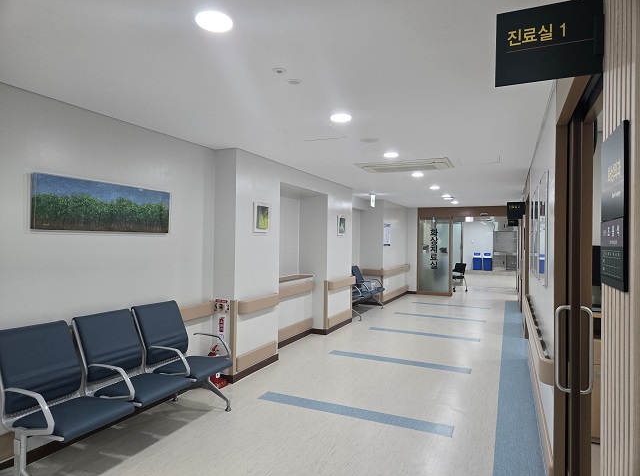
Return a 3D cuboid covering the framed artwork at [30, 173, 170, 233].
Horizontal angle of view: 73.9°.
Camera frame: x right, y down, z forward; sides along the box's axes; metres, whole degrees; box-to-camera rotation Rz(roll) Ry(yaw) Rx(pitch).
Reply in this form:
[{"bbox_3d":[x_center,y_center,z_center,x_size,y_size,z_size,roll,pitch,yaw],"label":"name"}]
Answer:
[{"bbox_3d":[-1.644,-0.236,3.360,0.040,0.375,1.222,0,0,24],"label":"framed artwork"}]

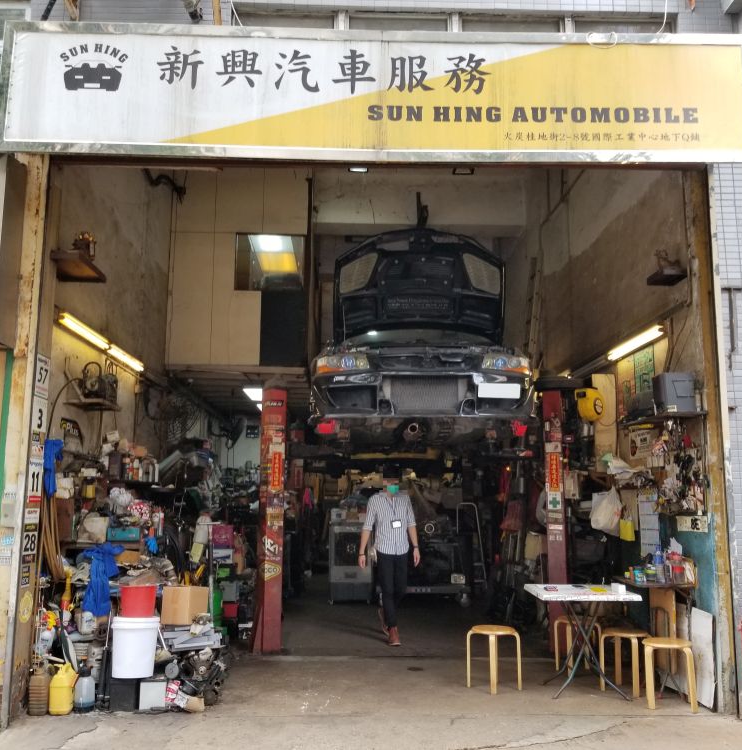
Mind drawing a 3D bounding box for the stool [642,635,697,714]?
[{"bbox_3d":[2.071,2.090,5.251,0.360,0.450,0.360,1,-8,-1],"label":"stool"}]

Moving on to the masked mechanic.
[{"bbox_3d":[0.172,1.742,7.454,0.570,1.730,0.480,1,-8,-6],"label":"masked mechanic"}]

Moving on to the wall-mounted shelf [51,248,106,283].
[{"bbox_3d":[-2.352,-0.843,5.891,0.360,0.075,0.620,1,-8,-1],"label":"wall-mounted shelf"}]

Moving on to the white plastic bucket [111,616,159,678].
[{"bbox_3d":[-1.616,1.847,5.160,0.325,0.400,0.325,1,-8,-1],"label":"white plastic bucket"}]

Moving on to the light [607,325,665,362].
[{"bbox_3d":[2.185,-0.239,6.234,0.080,0.100,1.180,1,-8,-1],"label":"light"}]

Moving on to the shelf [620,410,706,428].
[{"bbox_3d":[2.315,0.358,5.987,0.330,0.060,0.920,1,-8,-1],"label":"shelf"}]

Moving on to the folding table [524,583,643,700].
[{"bbox_3d":[1.629,2.038,5.760,0.760,0.745,0.660,0,-8,0],"label":"folding table"}]

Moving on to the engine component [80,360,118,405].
[{"bbox_3d":[-2.322,0.070,6.449,0.240,0.330,0.400,1,-8,-1],"label":"engine component"}]

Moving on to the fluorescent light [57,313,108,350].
[{"bbox_3d":[-2.355,-0.343,6.206,0.080,0.100,1.180,1,-8,-1],"label":"fluorescent light"}]

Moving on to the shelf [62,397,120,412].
[{"bbox_3d":[-2.272,0.254,6.201,0.320,0.050,0.520,1,-8,-1],"label":"shelf"}]

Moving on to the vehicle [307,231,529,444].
[{"bbox_3d":[0.371,-0.204,7.524,1.770,1.830,4.500,0,-8,0],"label":"vehicle"}]

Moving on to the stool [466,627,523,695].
[{"bbox_3d":[0.945,2.195,5.809,0.390,0.440,0.390,1,-8,-1],"label":"stool"}]

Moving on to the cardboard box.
[{"bbox_3d":[-1.331,1.625,5.361,0.210,0.265,0.250,-1,-9,12],"label":"cardboard box"}]

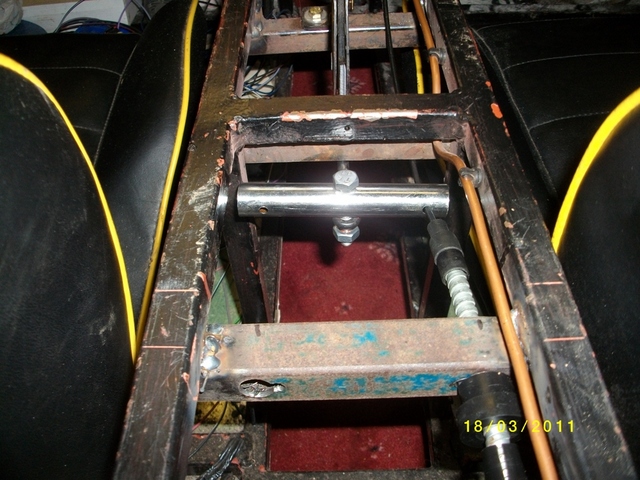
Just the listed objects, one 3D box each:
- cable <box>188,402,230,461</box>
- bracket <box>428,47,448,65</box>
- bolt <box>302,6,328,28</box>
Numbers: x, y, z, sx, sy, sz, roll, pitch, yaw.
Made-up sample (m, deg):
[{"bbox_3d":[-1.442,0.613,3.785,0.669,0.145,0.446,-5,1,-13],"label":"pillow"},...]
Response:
[{"bbox_3d":[-0.087,0.149,0.460,0.033,0.025,0.048,-1,50,0],"label":"cable"},{"bbox_3d":[0.109,-0.170,0.545,0.018,0.013,0.012,-1,50,0],"label":"bracket"},{"bbox_3d":[-0.004,-0.226,0.600,0.025,0.011,0.024,-1,50,0],"label":"bolt"}]

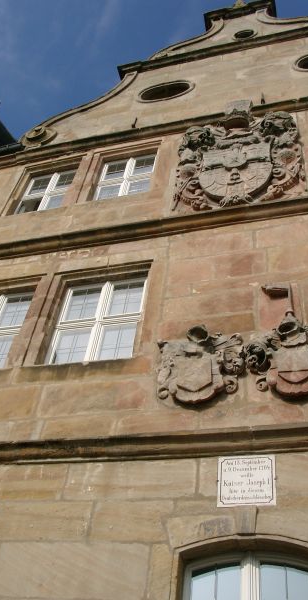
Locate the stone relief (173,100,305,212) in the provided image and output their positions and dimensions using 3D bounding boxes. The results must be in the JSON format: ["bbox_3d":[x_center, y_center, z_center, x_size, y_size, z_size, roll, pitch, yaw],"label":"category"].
[{"bbox_3d":[1.280,-2.341,9.068,1.880,2.679,0.305,-7,-48,15],"label":"stone relief"}]

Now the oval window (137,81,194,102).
[{"bbox_3d":[0.248,-4.103,11.680,1.175,0.916,0.141,-7,-48,15],"label":"oval window"}]

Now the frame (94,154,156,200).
[{"bbox_3d":[-0.470,-1.987,9.955,0.978,1.387,0.113,-7,-48,15],"label":"frame"}]

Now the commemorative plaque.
[{"bbox_3d":[0.812,1.574,5.158,0.501,0.479,0.024,-7,-48,15],"label":"commemorative plaque"}]

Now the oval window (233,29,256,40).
[{"bbox_3d":[1.977,-5.733,12.802,0.540,0.540,0.141,-7,-48,15],"label":"oval window"}]

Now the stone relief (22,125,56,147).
[{"bbox_3d":[-2.224,-3.106,11.326,0.752,0.846,0.235,-7,-48,15],"label":"stone relief"}]

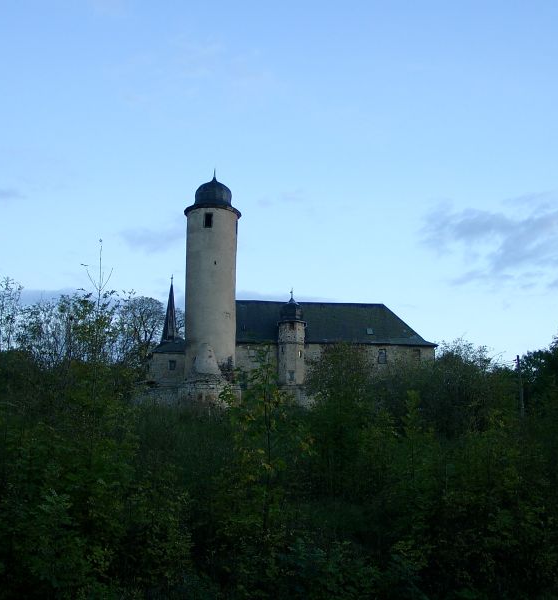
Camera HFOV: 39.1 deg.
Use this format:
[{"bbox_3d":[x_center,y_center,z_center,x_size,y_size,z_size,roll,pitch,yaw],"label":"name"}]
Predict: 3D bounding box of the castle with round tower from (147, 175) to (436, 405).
[{"bbox_3d":[2.090,-0.280,120.690,43.400,32.200,21.500,1,-7,-7],"label":"castle with round tower"}]

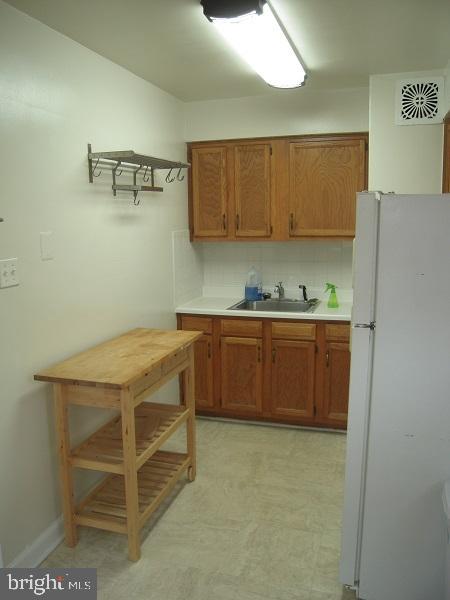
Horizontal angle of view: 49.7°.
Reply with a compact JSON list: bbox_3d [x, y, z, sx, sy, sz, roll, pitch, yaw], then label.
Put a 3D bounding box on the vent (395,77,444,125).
[{"bbox_3d":[1.205,-1.230,3.003,0.280,0.279,0.020,2,10,17],"label":"vent"}]

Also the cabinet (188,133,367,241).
[{"bbox_3d":[0.409,-0.843,3.780,1.376,0.757,0.336,2,10,17],"label":"cabinet"}]

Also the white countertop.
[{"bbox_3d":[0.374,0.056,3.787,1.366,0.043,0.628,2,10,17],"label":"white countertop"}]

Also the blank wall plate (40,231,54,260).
[{"bbox_3d":[-0.803,-0.247,2.206,0.009,0.120,0.083,3,10,17],"label":"blank wall plate"}]

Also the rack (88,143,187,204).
[{"bbox_3d":[-0.472,-0.705,2.797,0.294,0.305,0.670,2,10,17],"label":"rack"}]

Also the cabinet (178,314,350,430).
[{"bbox_3d":[0.384,0.501,3.865,1.366,0.869,0.617,2,10,17],"label":"cabinet"}]

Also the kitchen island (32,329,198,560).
[{"bbox_3d":[-0.471,0.708,2.593,0.430,0.900,1.000,2,10,17],"label":"kitchen island"}]

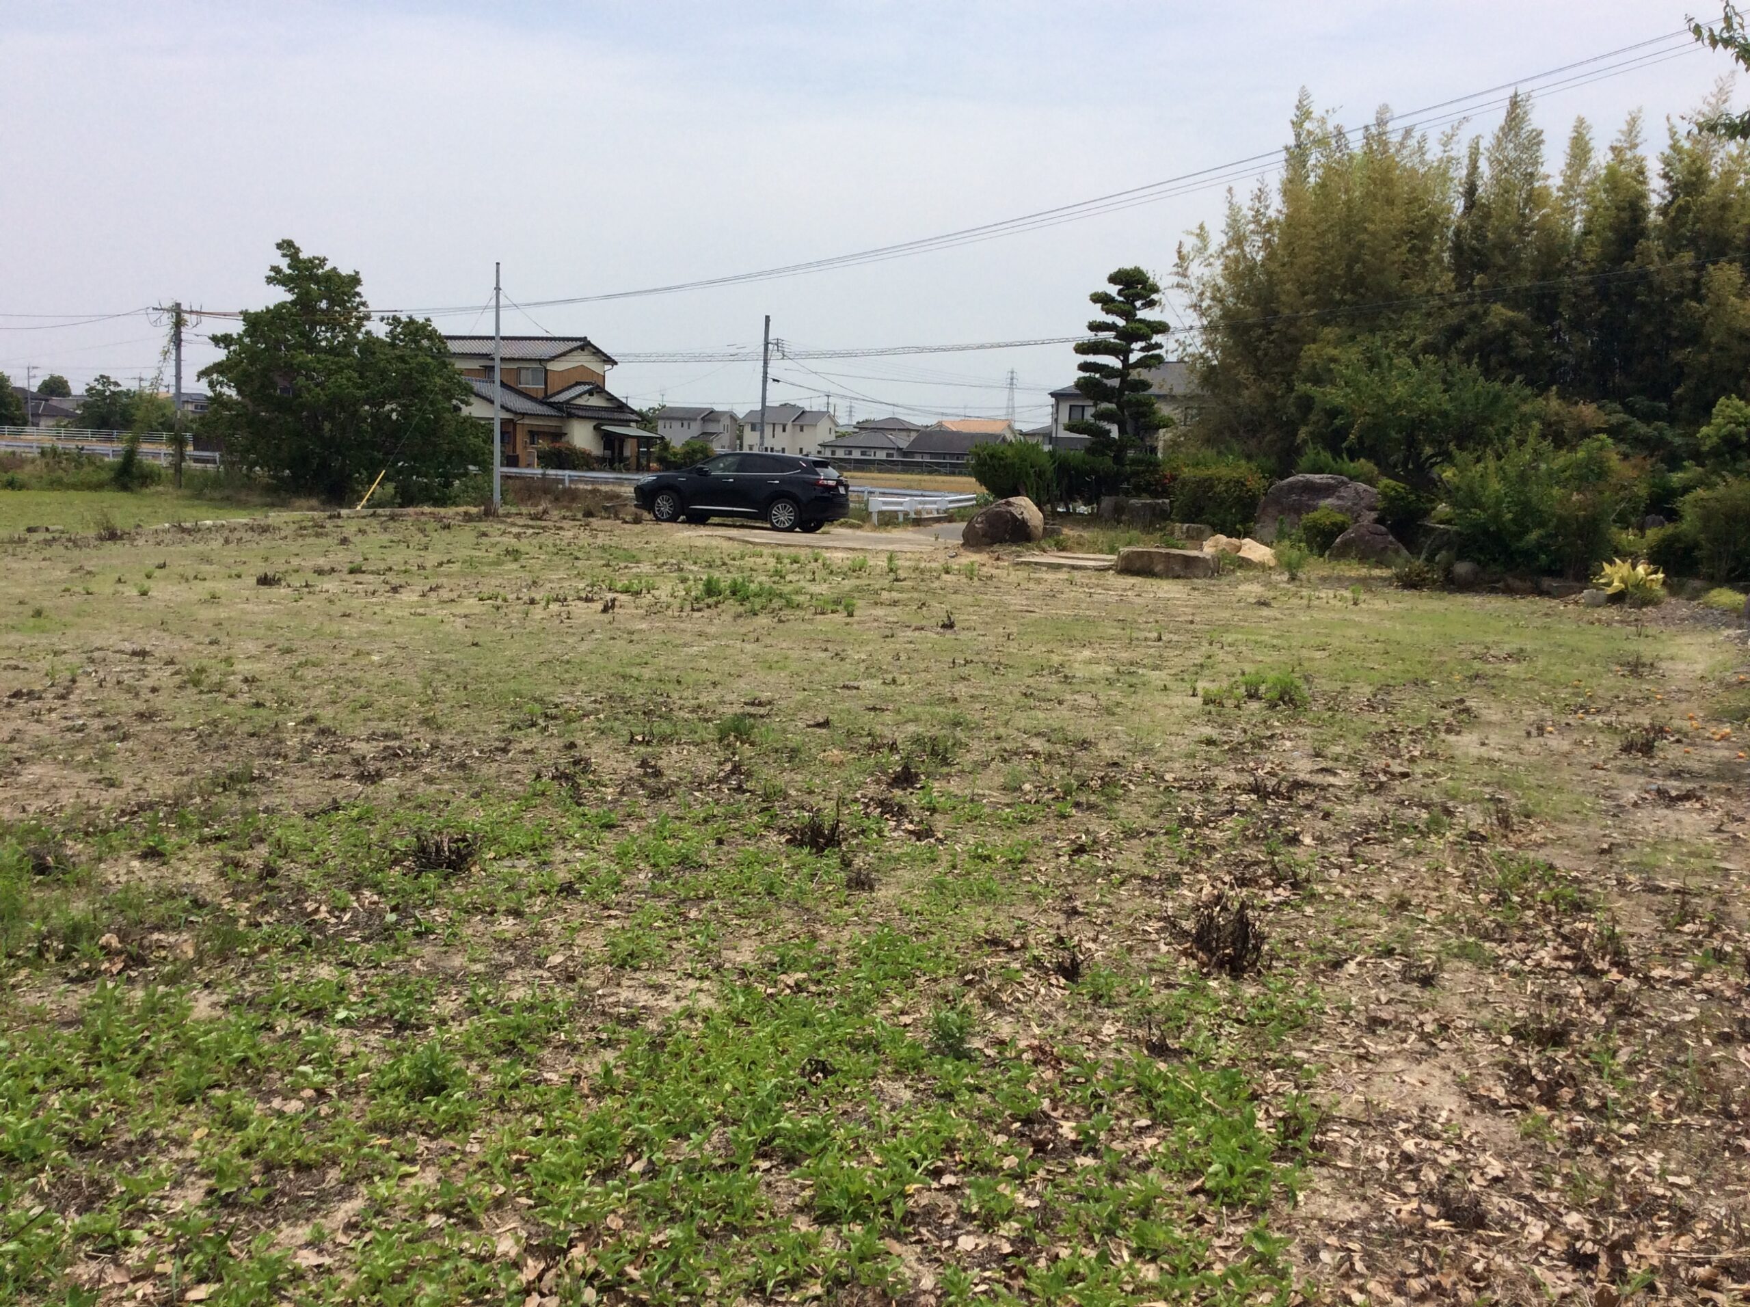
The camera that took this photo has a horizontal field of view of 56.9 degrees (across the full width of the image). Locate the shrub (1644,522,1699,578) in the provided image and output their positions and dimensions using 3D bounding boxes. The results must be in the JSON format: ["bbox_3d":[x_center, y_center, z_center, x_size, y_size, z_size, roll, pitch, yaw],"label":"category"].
[{"bbox_3d":[11.731,-1.520,23.791,0.760,0.795,0.720,5,8,26],"label":"shrub"}]

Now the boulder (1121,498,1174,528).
[{"bbox_3d":[6.248,-3.194,37.000,1.150,0.700,0.800,2,7,6],"label":"boulder"}]

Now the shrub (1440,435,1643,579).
[{"bbox_3d":[10.074,-2.211,24.412,2.800,2.136,2.400,4,8,22],"label":"shrub"}]

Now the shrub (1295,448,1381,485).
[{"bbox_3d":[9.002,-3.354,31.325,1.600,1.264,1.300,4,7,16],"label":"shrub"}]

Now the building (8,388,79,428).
[{"bbox_3d":[-85.265,-24.298,165.000,9.500,5.725,8.500,-1,8,-27],"label":"building"}]

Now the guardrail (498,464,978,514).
[{"bbox_3d":[-4.971,-5.233,51.747,18.000,0.850,0.350,5,8,28],"label":"guardrail"}]

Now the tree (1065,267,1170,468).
[{"bbox_3d":[6.160,-6.662,41.000,2.650,6.350,2.400,3,7,8],"label":"tree"}]

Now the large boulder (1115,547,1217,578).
[{"bbox_3d":[4.194,-1.301,23.214,1.380,0.380,0.600,4,7,20],"label":"large boulder"}]

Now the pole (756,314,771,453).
[{"bbox_3d":[-5.980,-13.696,87.451,0.330,9.000,0.330,3,7,0],"label":"pole"}]

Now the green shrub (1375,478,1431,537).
[{"bbox_3d":[9.160,-2.441,28.000,0.980,1.220,0.950,3,7,11],"label":"green shrub"}]

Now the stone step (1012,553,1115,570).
[{"bbox_3d":[2.956,-1.448,25.211,1.400,0.120,1.200,4,7,20],"label":"stone step"}]

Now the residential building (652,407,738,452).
[{"bbox_3d":[-23.209,-28.406,210.106,9.500,7.313,7.200,3,7,14],"label":"residential building"}]

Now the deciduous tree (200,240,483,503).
[{"bbox_3d":[-13.883,-7.340,42.000,7.300,6.825,6.500,0,7,-18],"label":"deciduous tree"}]

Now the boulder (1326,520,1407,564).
[{"bbox_3d":[7.972,-1.774,26.200,1.350,0.780,0.950,3,7,14],"label":"boulder"}]

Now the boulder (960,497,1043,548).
[{"bbox_3d":[2.422,-2.499,30.600,1.500,0.980,1.150,3,7,11],"label":"boulder"}]

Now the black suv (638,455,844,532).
[{"bbox_3d":[-2.830,-3.550,35.050,4.720,1.680,1.840,5,7,18],"label":"black suv"}]

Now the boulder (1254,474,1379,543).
[{"bbox_3d":[9.255,-3.032,33.800,2.650,1.459,1.800,4,7,15],"label":"boulder"}]

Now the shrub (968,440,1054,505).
[{"bbox_3d":[3.327,-4.279,39.500,2.050,1.839,1.800,3,7,5],"label":"shrub"}]

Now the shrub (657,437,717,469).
[{"bbox_3d":[-10.242,-10.836,88.000,3.200,1.787,2.200,1,7,-7],"label":"shrub"}]

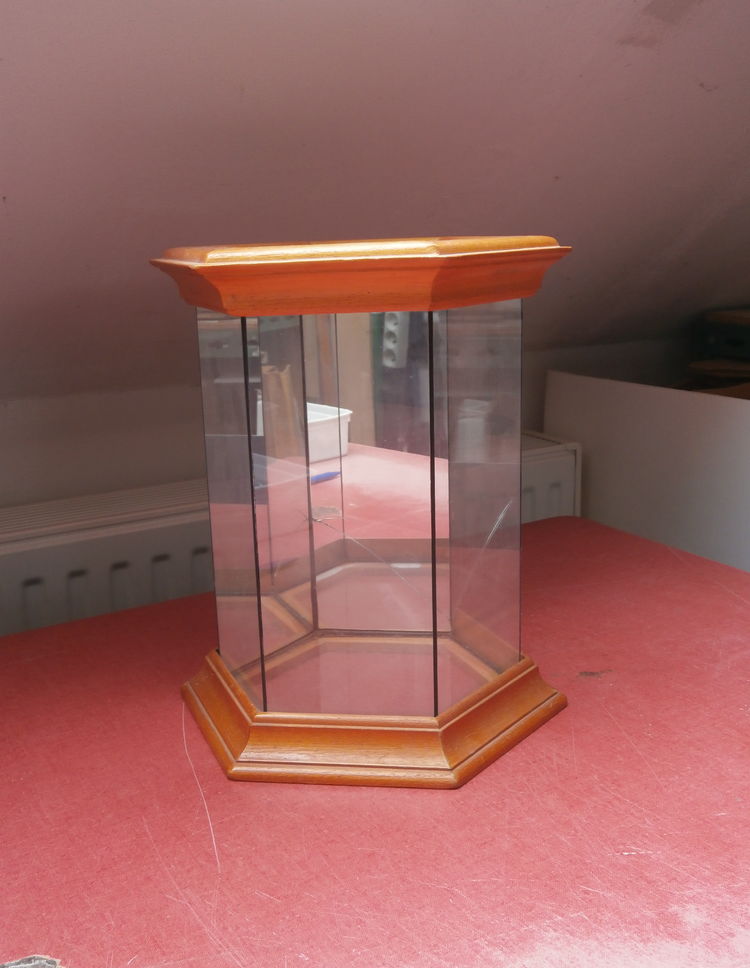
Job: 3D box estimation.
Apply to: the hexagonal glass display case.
[{"bbox_3d":[-0.009,-0.001,0.745,0.294,0.336,0.254,0,14,8],"label":"hexagonal glass display case"}]

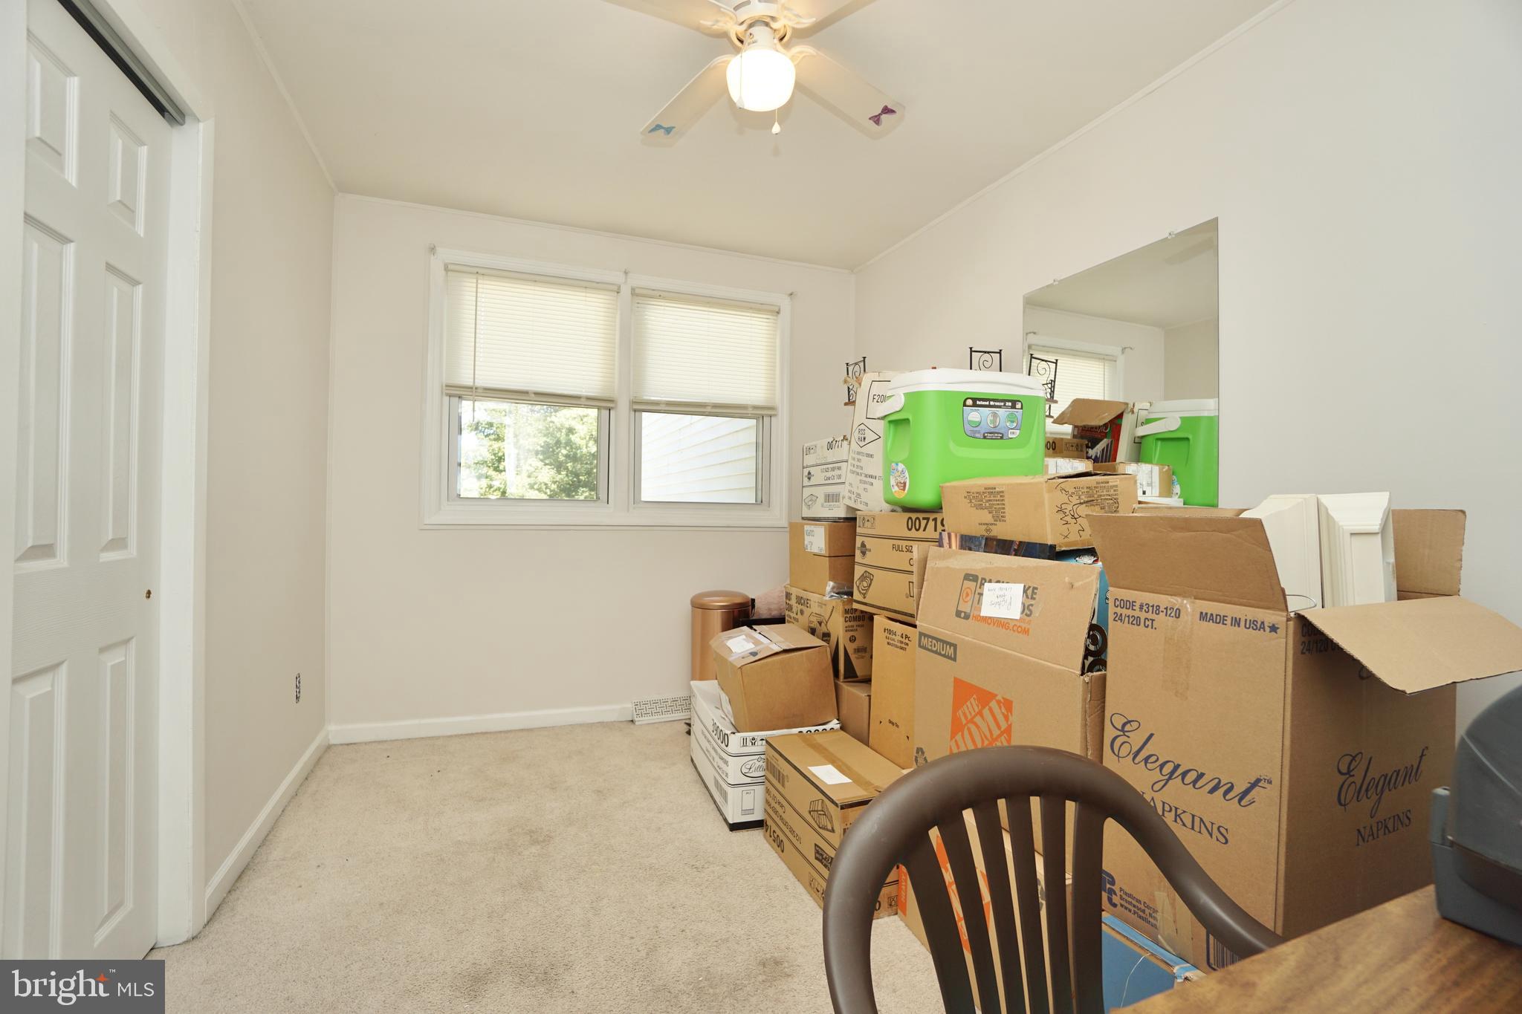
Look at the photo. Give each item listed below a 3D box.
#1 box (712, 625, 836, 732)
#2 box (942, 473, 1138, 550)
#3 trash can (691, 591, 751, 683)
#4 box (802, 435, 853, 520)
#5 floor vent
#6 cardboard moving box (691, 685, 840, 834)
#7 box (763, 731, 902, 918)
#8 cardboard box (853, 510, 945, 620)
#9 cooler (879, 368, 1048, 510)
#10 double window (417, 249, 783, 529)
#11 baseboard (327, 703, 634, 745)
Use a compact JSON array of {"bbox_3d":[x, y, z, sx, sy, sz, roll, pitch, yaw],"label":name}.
[{"bbox_3d":[0.042,0.663,2.459,0.345,0.288,0.378,-9,5,-19],"label":"box"},{"bbox_3d":[0.657,0.012,1.556,0.260,0.138,0.360,1,0,-22],"label":"box"},{"bbox_3d":[-0.196,0.755,3.081,0.325,0.685,0.295,1,1,-11],"label":"trash can"},{"bbox_3d":[0.424,-0.101,2.494,0.400,0.300,0.370,1,0,-21],"label":"box"},{"bbox_3d":[-0.454,1.028,3.260,0.400,0.115,0.060,1,0,-18],"label":"floor vent"},{"bbox_3d":[-0.011,0.930,2.501,0.400,0.325,0.646,1,0,-18],"label":"cardboard moving box"},{"bbox_3d":[0.247,0.960,1.981,0.299,0.329,0.480,1,1,-24],"label":"box"},{"bbox_3d":[0.604,0.192,2.062,0.380,0.335,0.500,1,1,-23],"label":"cardboard box"},{"bbox_3d":[0.630,-0.196,2.043,0.410,0.420,0.345,1,0,-14],"label":"cooler"},{"bbox_3d":[-0.694,-0.528,3.204,1.770,1.270,0.090,1,0,-18],"label":"double window"},{"bbox_3d":[-1.282,1.031,3.024,1.342,0.083,0.020,1,1,-19],"label":"baseboard"}]

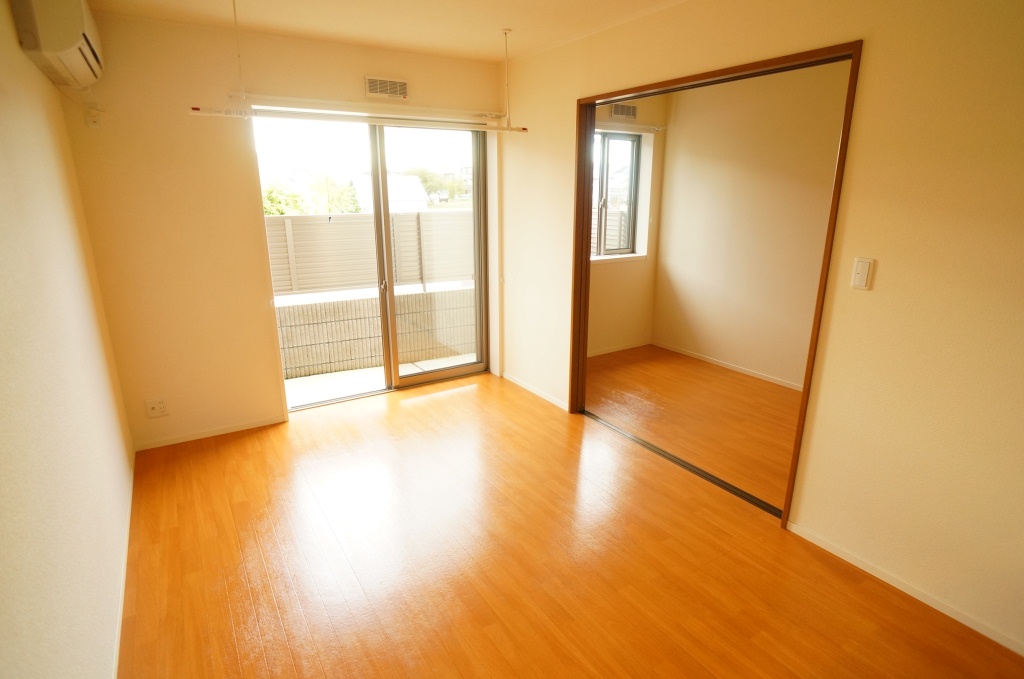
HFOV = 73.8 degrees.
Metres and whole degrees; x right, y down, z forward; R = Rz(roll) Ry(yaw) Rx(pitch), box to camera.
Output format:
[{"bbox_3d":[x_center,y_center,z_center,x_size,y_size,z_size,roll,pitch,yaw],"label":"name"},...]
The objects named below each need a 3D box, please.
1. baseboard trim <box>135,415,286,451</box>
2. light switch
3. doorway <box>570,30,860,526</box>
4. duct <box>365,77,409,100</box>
[{"bbox_3d":[-1.867,0.585,4.302,0.924,0.058,0.014,-11,18,-36],"label":"baseboard trim"},{"bbox_3d":[1.332,-0.249,2.593,0.014,0.119,0.080,-7,16,-26],"label":"light switch"},{"bbox_3d":[0.891,-0.321,3.612,0.150,2.050,1.820,-8,16,-28],"label":"doorway"},{"bbox_3d":[-0.801,-1.617,4.393,0.304,0.128,0.030,-11,18,-36],"label":"duct"}]

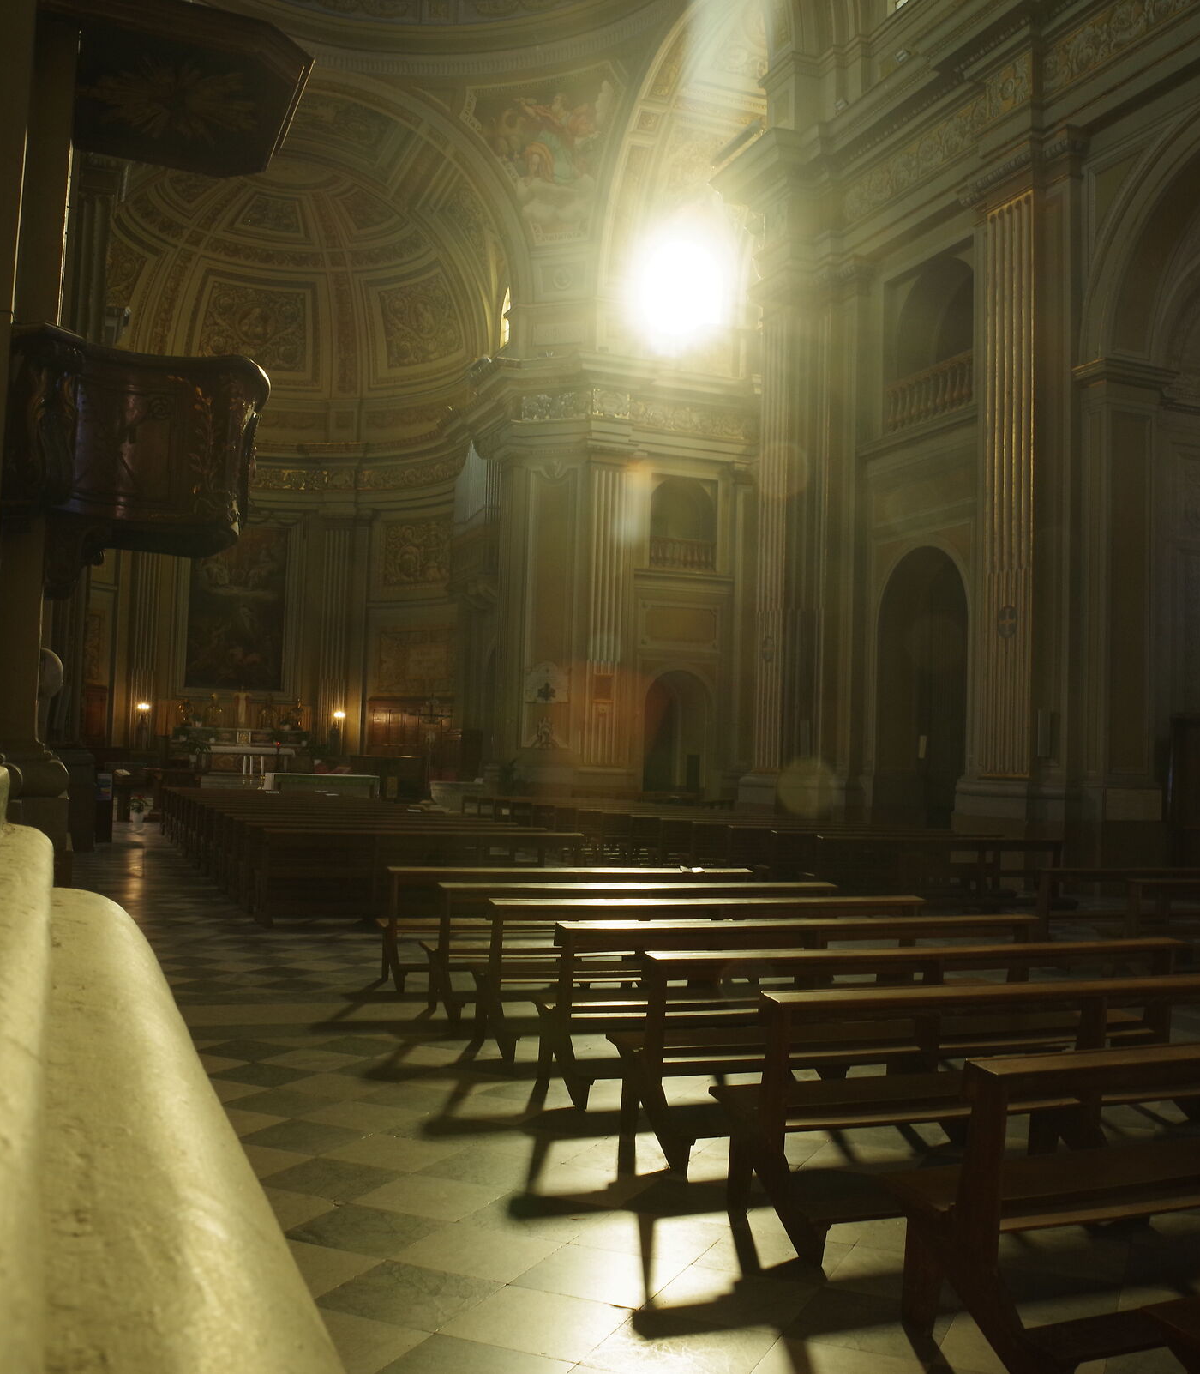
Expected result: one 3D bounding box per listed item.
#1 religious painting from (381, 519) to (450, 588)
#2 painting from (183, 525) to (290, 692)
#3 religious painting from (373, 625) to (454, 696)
[{"bbox_3d":[-7.038,-5.208,53.263,4.008,2.571,0.300,-1,-4,42],"label":"religious painting"},{"bbox_3d":[-14.291,-3.070,54.161,3.859,6.593,0.180,3,-3,-22],"label":"painting"},{"bbox_3d":[-7.042,-1.004,52.838,4.712,2.539,0.300,-1,-4,44],"label":"religious painting"}]

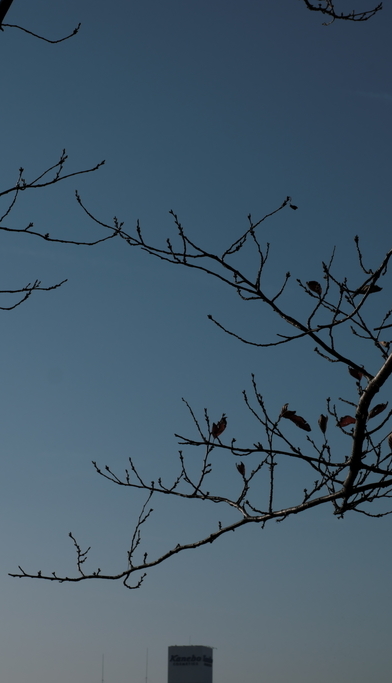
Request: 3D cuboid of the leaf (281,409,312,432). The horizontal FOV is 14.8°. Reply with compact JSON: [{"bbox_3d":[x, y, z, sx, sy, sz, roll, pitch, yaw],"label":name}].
[{"bbox_3d":[0.213,0.168,3.200,0.076,0.019,0.027,29,-1,5],"label":"leaf"}]

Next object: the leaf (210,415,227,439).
[{"bbox_3d":[0.048,0.180,3.200,0.025,0.054,0.020,22,-3,2],"label":"leaf"}]

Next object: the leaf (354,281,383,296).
[{"bbox_3d":[0.366,-0.113,3.200,0.062,0.017,0.027,-6,1,7],"label":"leaf"}]

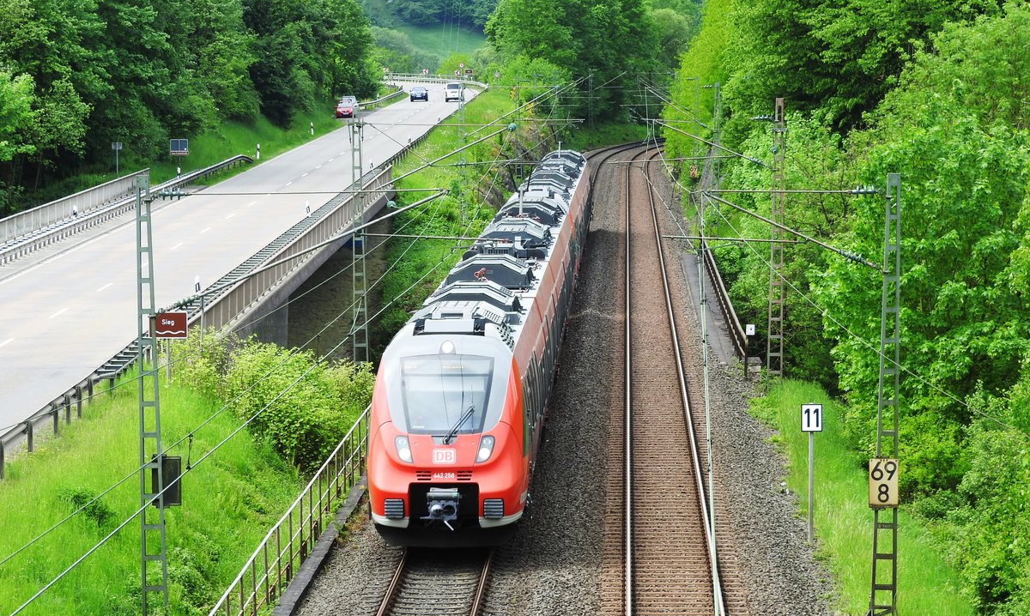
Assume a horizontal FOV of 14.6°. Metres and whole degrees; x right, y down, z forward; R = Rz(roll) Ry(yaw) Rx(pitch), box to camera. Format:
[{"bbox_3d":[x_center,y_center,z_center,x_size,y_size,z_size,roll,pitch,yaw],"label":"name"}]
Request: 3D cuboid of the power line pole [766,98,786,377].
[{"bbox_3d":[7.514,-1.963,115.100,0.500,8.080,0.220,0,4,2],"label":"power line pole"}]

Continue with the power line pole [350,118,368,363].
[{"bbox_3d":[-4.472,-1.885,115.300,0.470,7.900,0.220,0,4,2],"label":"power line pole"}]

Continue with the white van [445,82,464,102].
[{"bbox_3d":[-6.406,-23.045,429.500,1.930,1.980,4.950,0,4,1],"label":"white van"}]

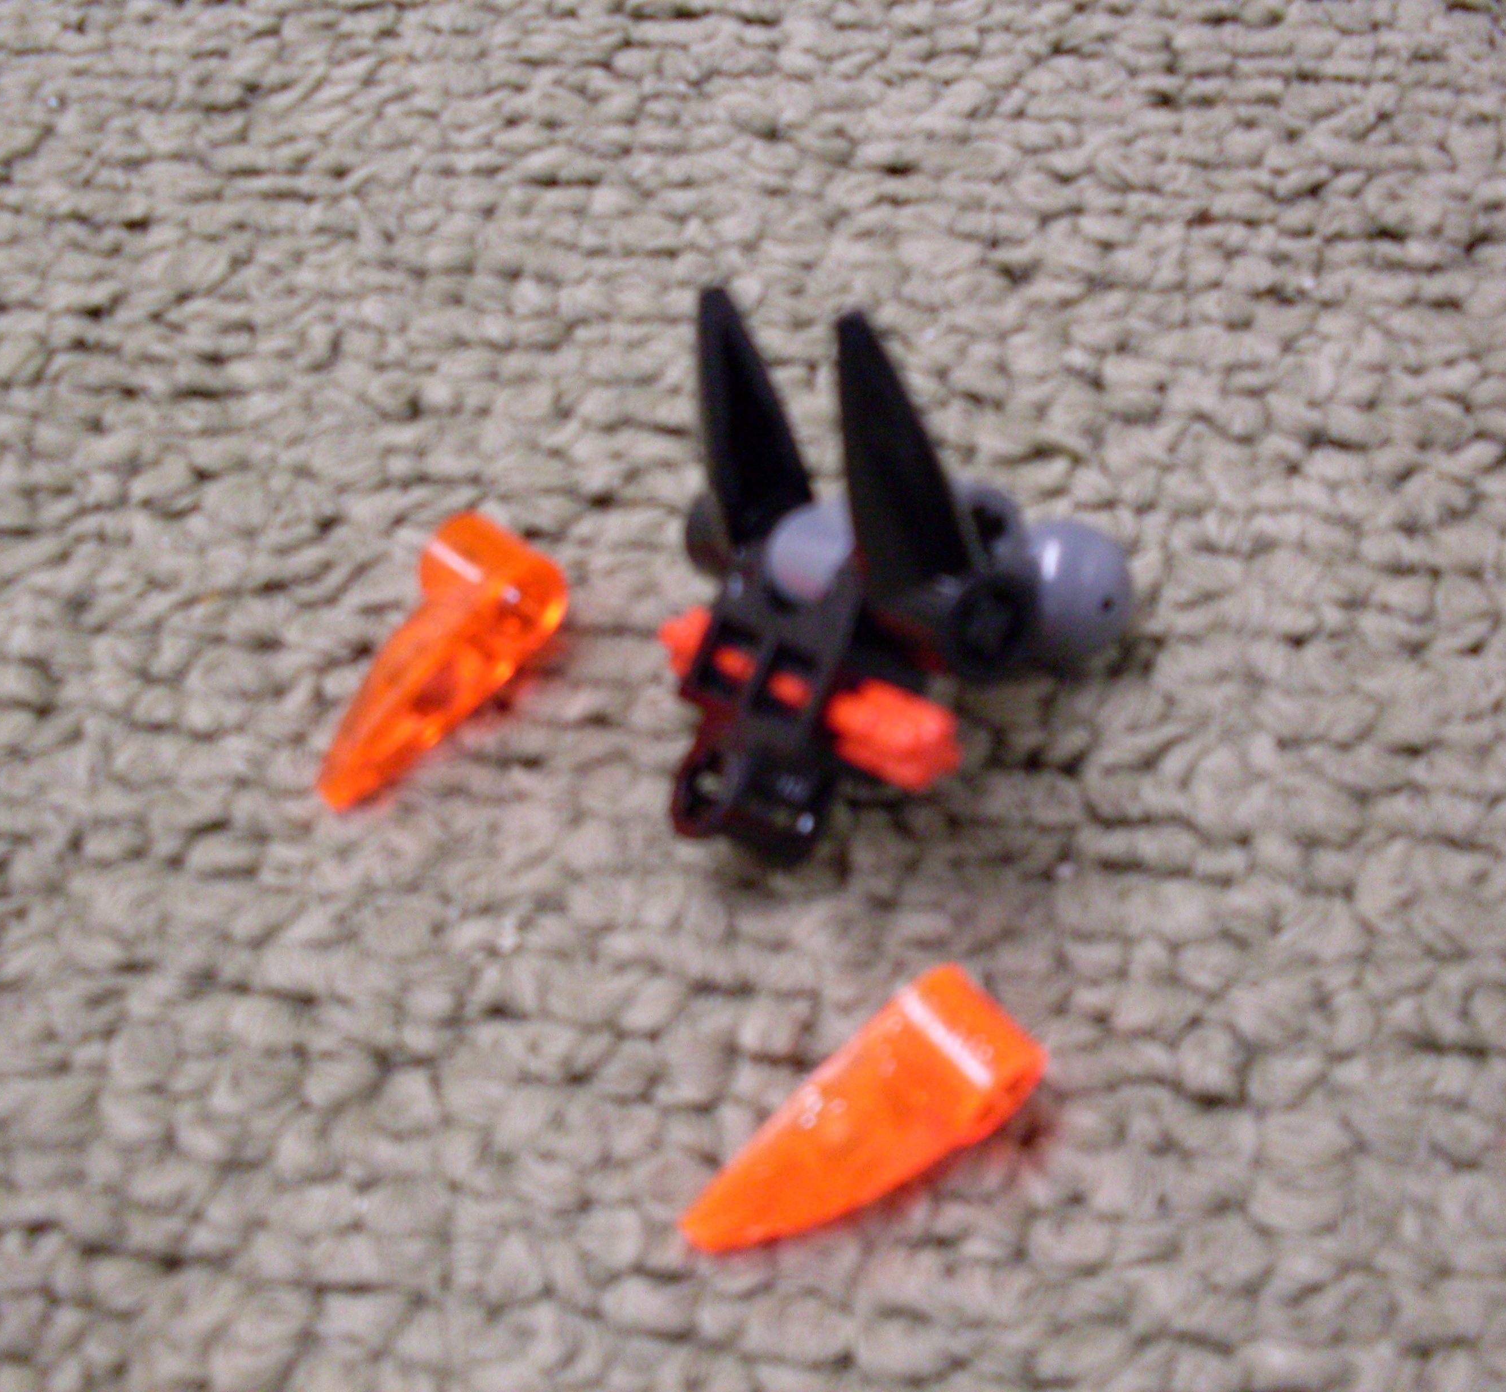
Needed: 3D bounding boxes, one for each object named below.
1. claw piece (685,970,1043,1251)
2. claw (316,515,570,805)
[{"bbox_3d":[0.007,0.027,0.130,0.024,0.008,0.008,-33,64,-19],"label":"claw piece"},{"bbox_3d":[-0.024,-0.002,0.148,0.008,0.008,0.024,26,62,15],"label":"claw"}]

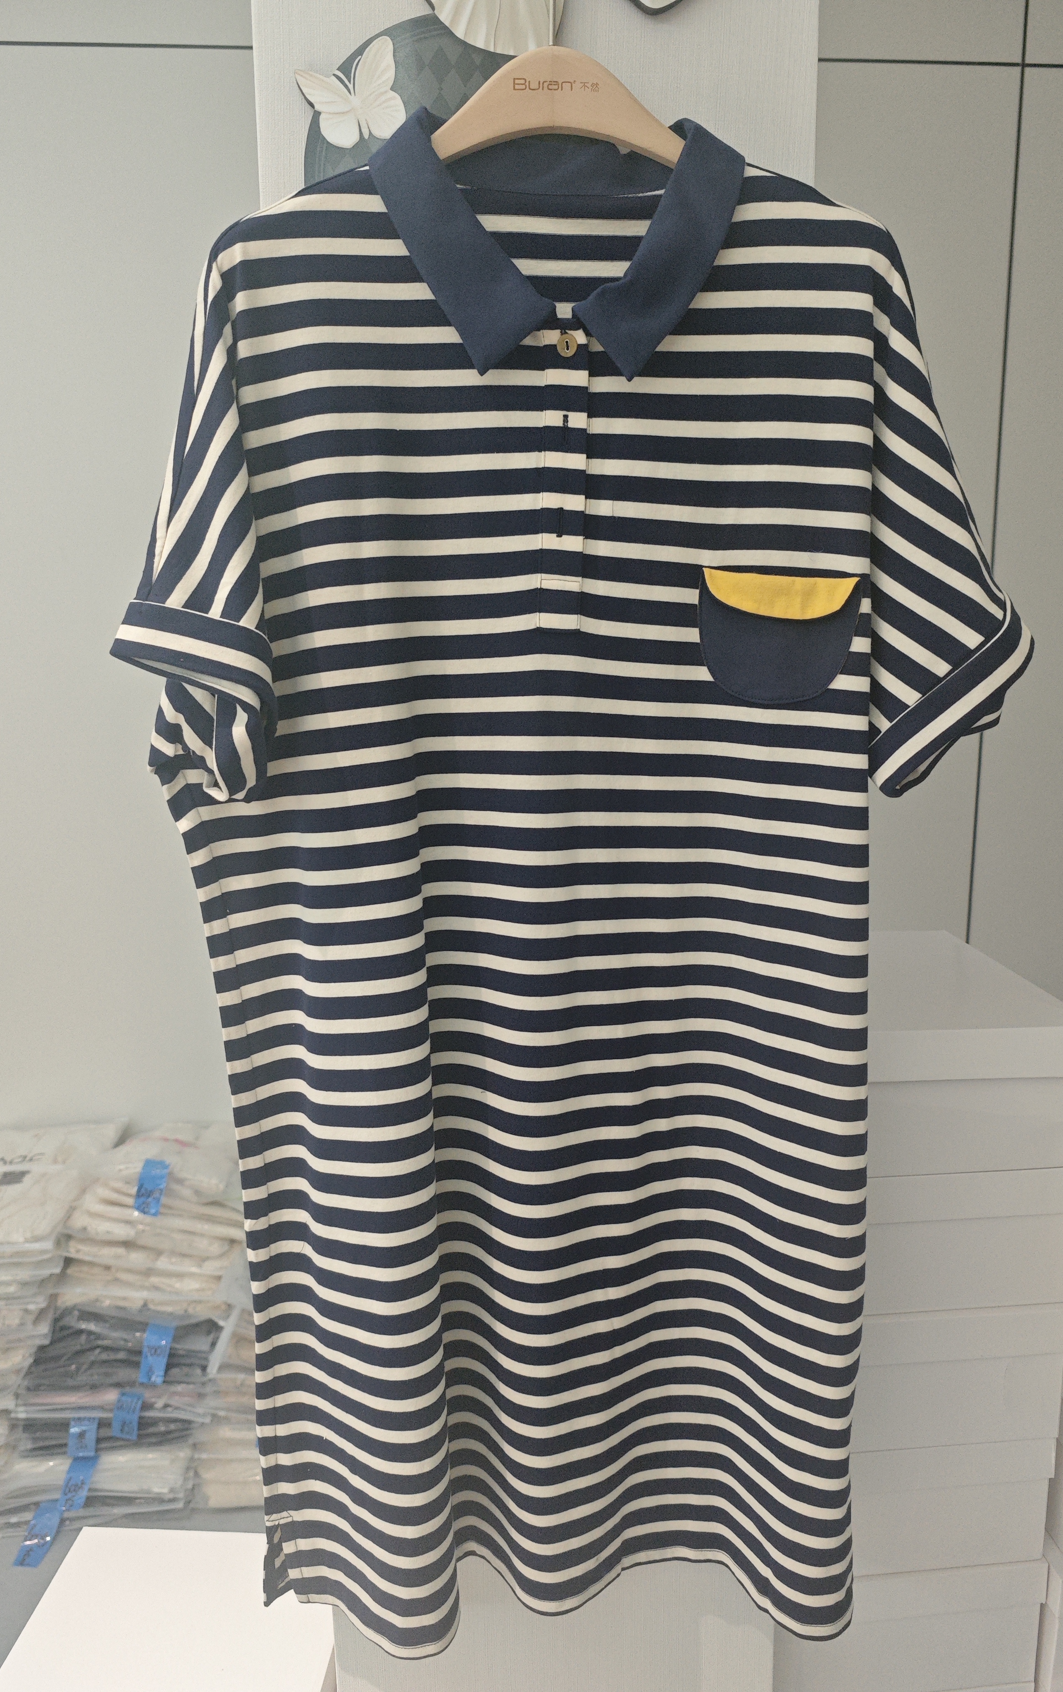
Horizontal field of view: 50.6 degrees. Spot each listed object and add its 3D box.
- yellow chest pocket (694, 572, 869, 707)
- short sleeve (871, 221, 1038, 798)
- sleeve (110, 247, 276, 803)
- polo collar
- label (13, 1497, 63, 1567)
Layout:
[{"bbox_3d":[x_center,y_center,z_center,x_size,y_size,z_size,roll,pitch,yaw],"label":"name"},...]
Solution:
[{"bbox_3d":[0.163,-0.137,0.735,0.106,0.086,0.014,4,13,7],"label":"yellow chest pocket"},{"bbox_3d":[0.278,-0.218,0.745,0.107,0.355,0.120,-1,10,0],"label":"short sleeve"},{"bbox_3d":[-0.223,-0.210,0.740,0.105,0.345,0.130,-1,10,0],"label":"sleeve"},{"bbox_3d":[0.016,-0.394,0.735,0.240,0.175,0.100,-1,10,0],"label":"polo collar"},{"bbox_3d":[-0.558,0.777,1.270,0.026,0.069,0.008,22,-20,0],"label":"label"}]

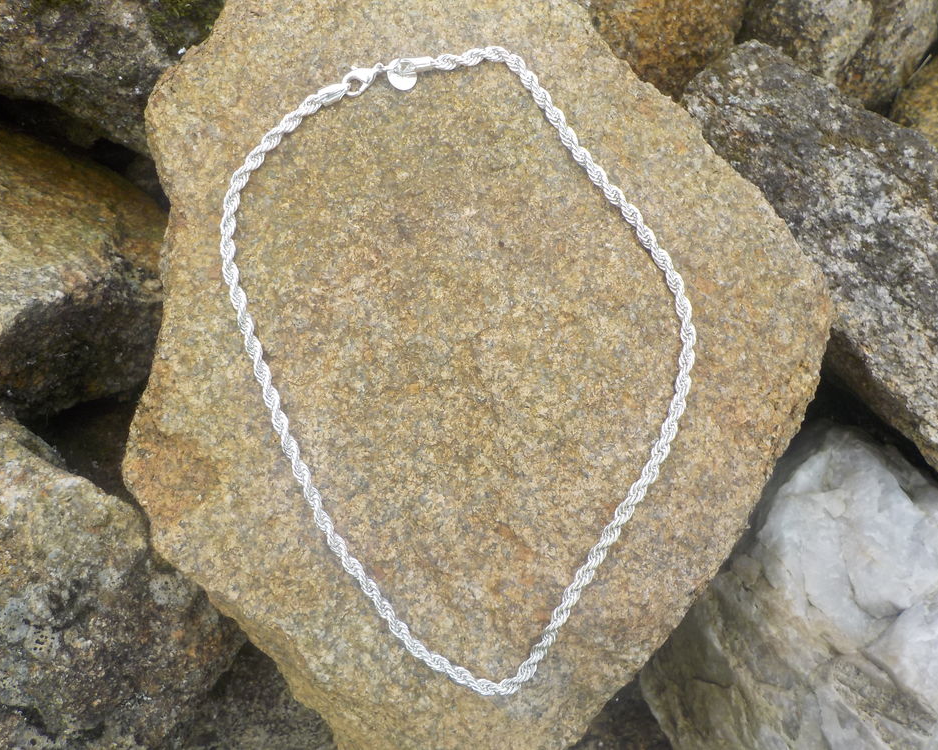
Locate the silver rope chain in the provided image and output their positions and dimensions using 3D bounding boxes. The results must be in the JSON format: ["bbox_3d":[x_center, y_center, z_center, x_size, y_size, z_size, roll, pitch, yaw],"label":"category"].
[{"bbox_3d":[0.000,-0.004,0.258,0.138,0.006,0.194,-8,84,-1],"label":"silver rope chain"}]

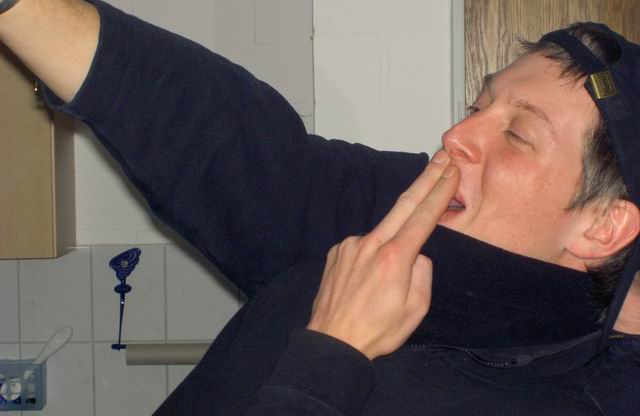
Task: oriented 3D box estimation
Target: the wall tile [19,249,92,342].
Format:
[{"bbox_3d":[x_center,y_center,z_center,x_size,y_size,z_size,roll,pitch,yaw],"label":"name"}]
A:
[{"bbox_3d":[-0.545,0.180,4.425,0.150,0.200,0.010,-1,3,0],"label":"wall tile"}]

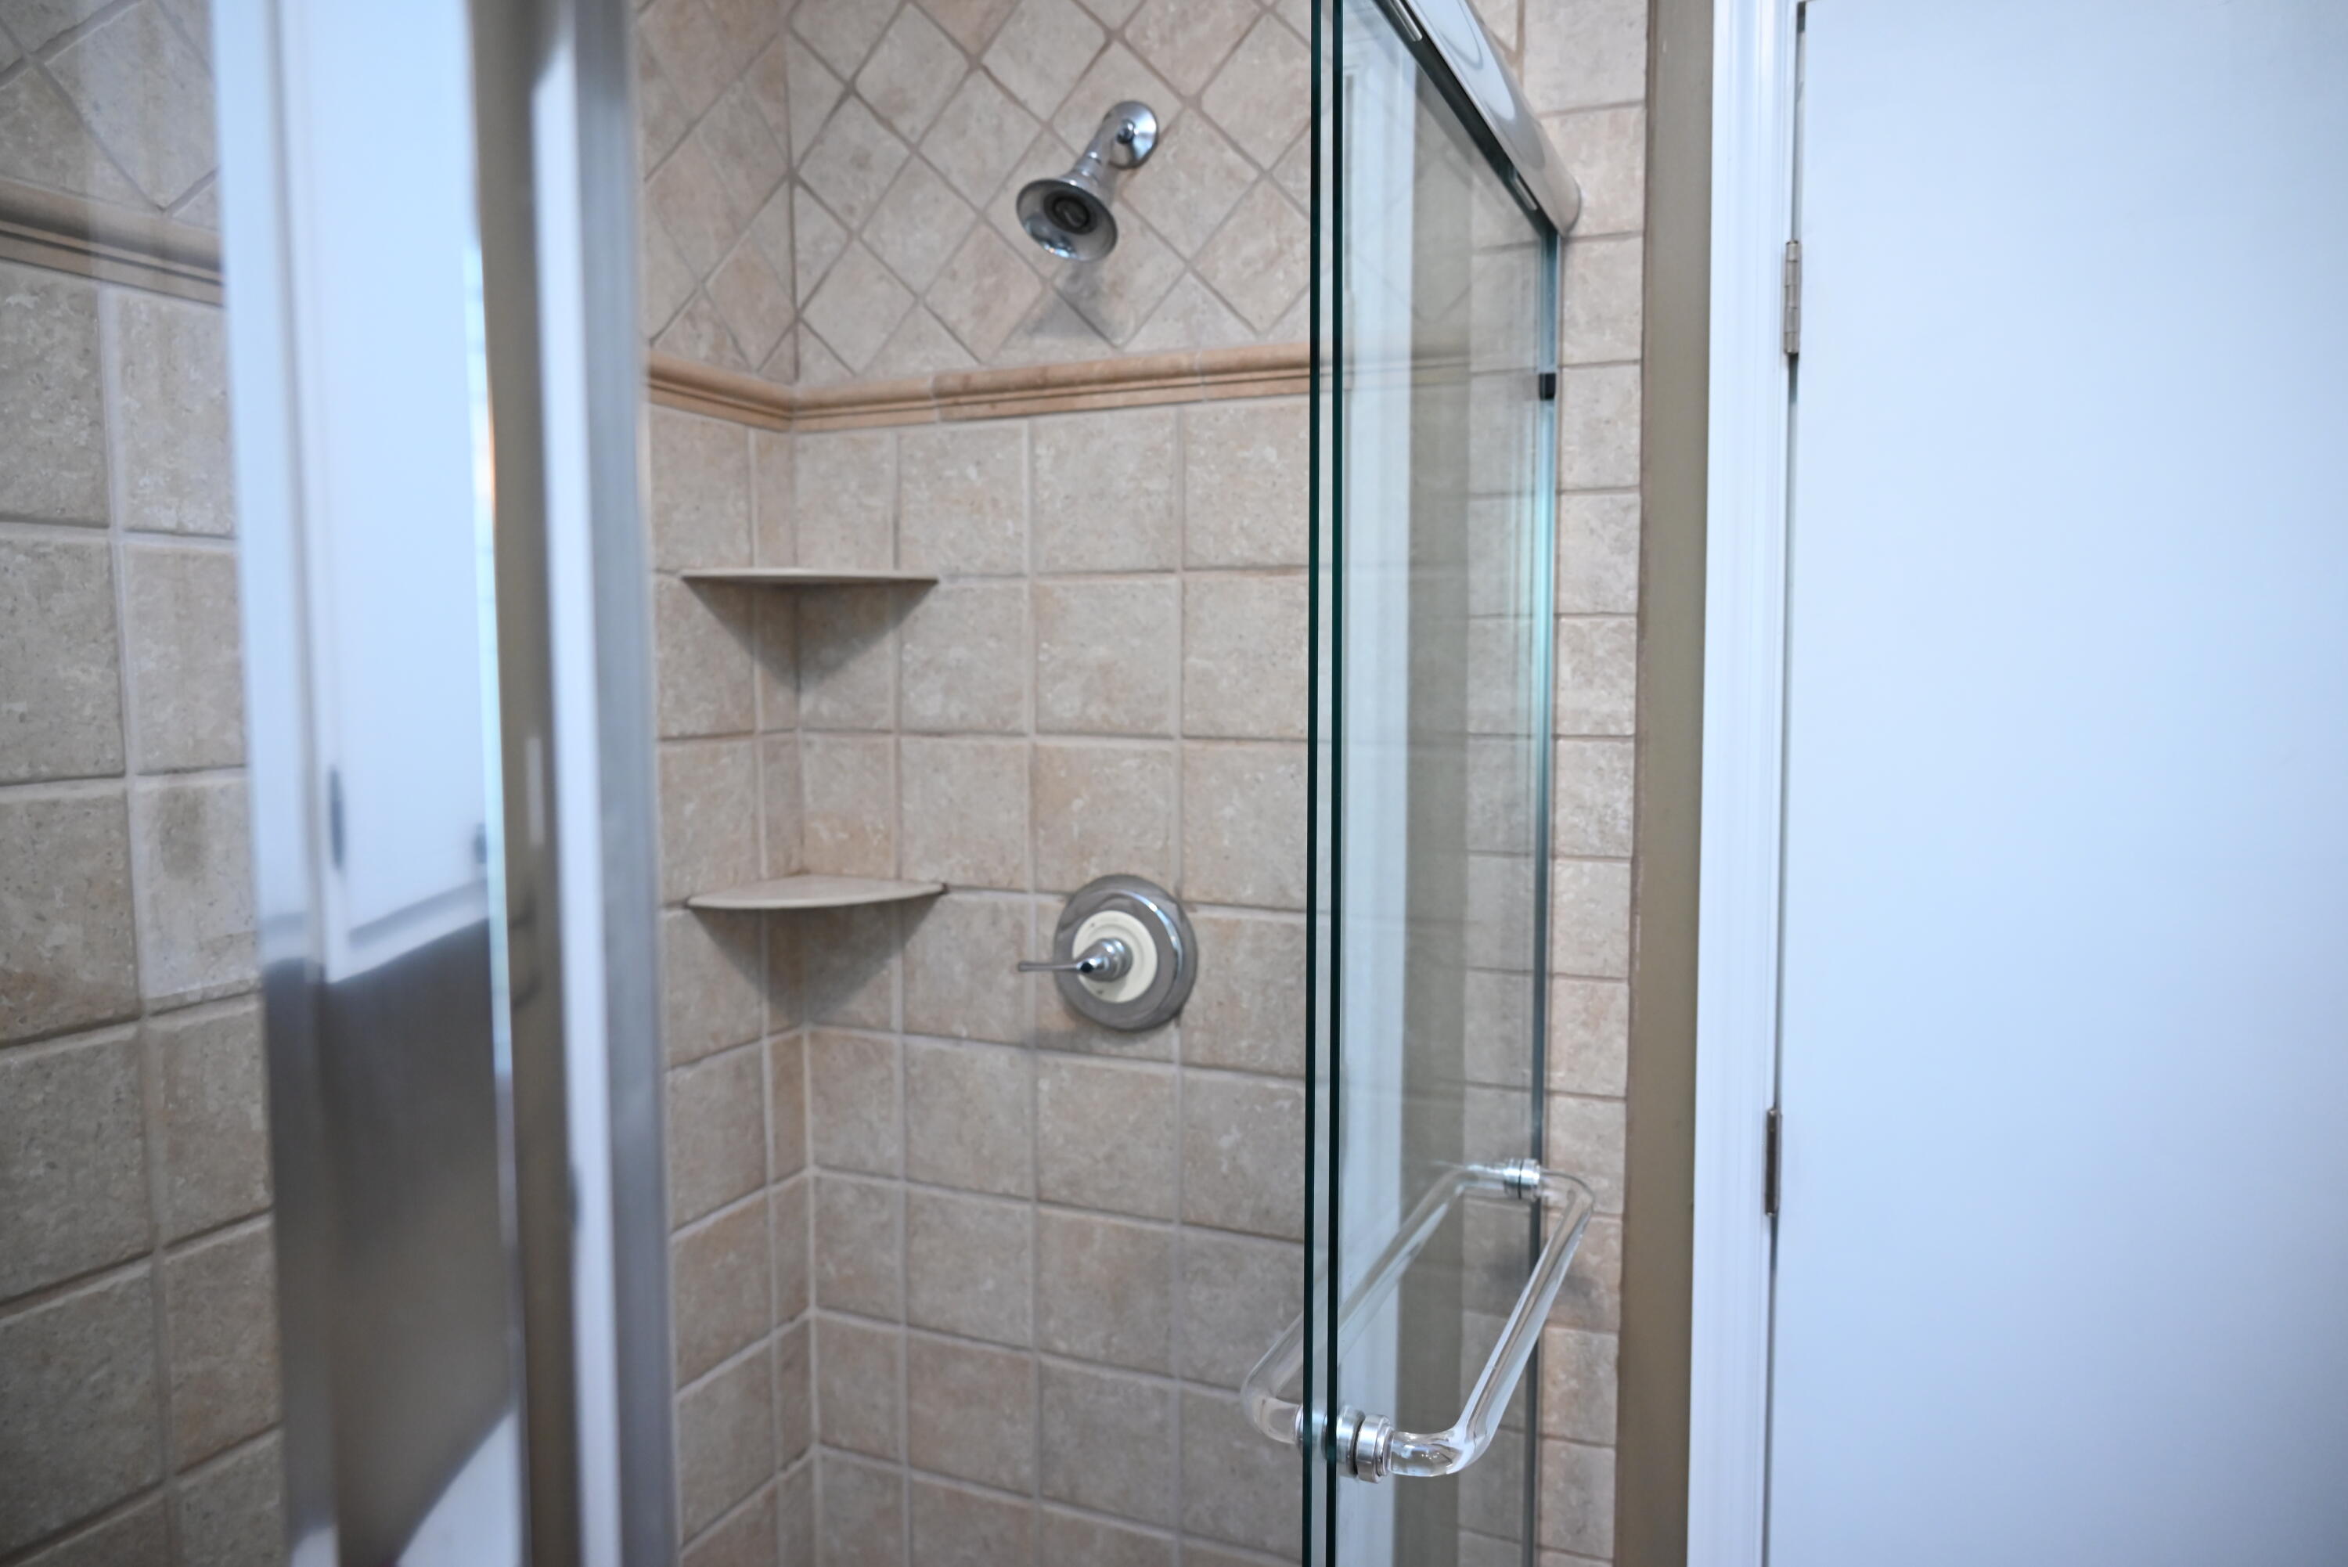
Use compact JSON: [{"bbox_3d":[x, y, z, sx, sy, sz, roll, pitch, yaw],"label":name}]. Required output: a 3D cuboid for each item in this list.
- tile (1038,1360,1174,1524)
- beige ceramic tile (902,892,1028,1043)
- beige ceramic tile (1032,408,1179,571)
[{"bbox_3d":[-0.068,0.669,1.593,0.153,0.153,0.010,2,5,23],"label":"tile"},{"bbox_3d":[-0.209,0.184,1.586,0.149,0.149,0.010,2,5,23],"label":"beige ceramic tile"},{"bbox_3d":[-0.066,-0.277,1.501,0.150,0.146,0.010,2,5,23],"label":"beige ceramic tile"}]

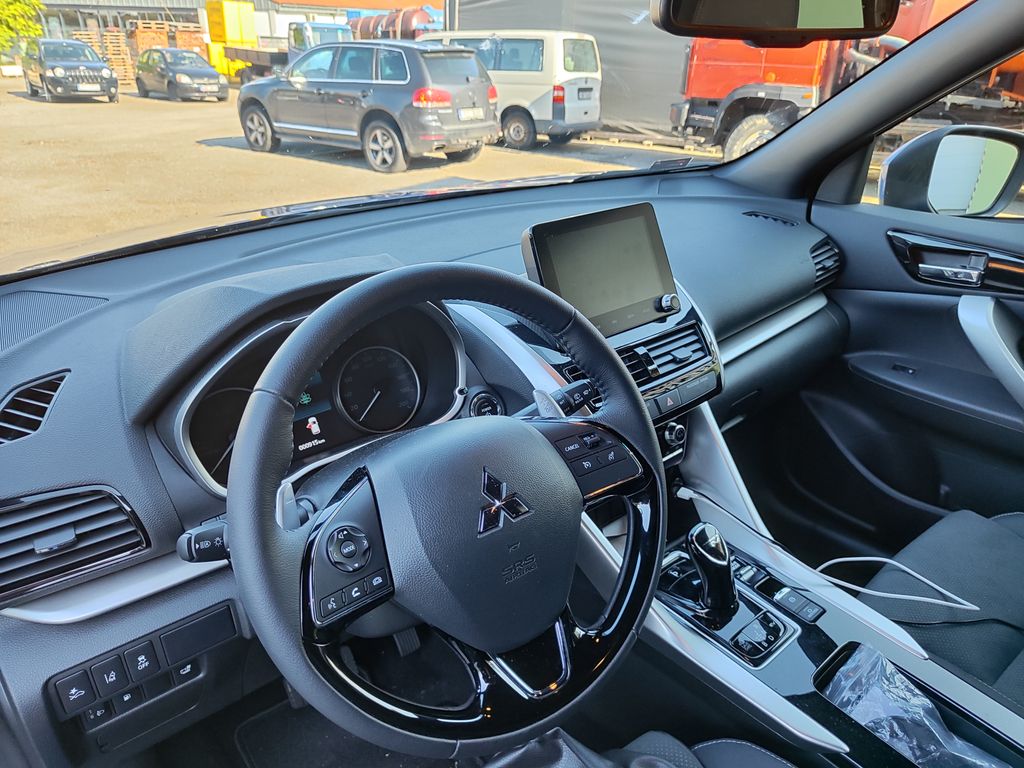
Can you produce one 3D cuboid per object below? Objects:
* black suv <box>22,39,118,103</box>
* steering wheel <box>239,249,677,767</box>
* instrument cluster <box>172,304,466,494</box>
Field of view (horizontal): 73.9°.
[{"bbox_3d":[-13.050,-9.220,20.000,1.790,1.640,4.400,-20,33,-37],"label":"black suv"},{"bbox_3d":[-0.033,0.091,0.558,0.380,0.380,0.100,-16,0,-32],"label":"steering wheel"},{"bbox_3d":[-0.209,0.017,0.772,0.325,0.160,0.100,-16,9,-32],"label":"instrument cluster"}]

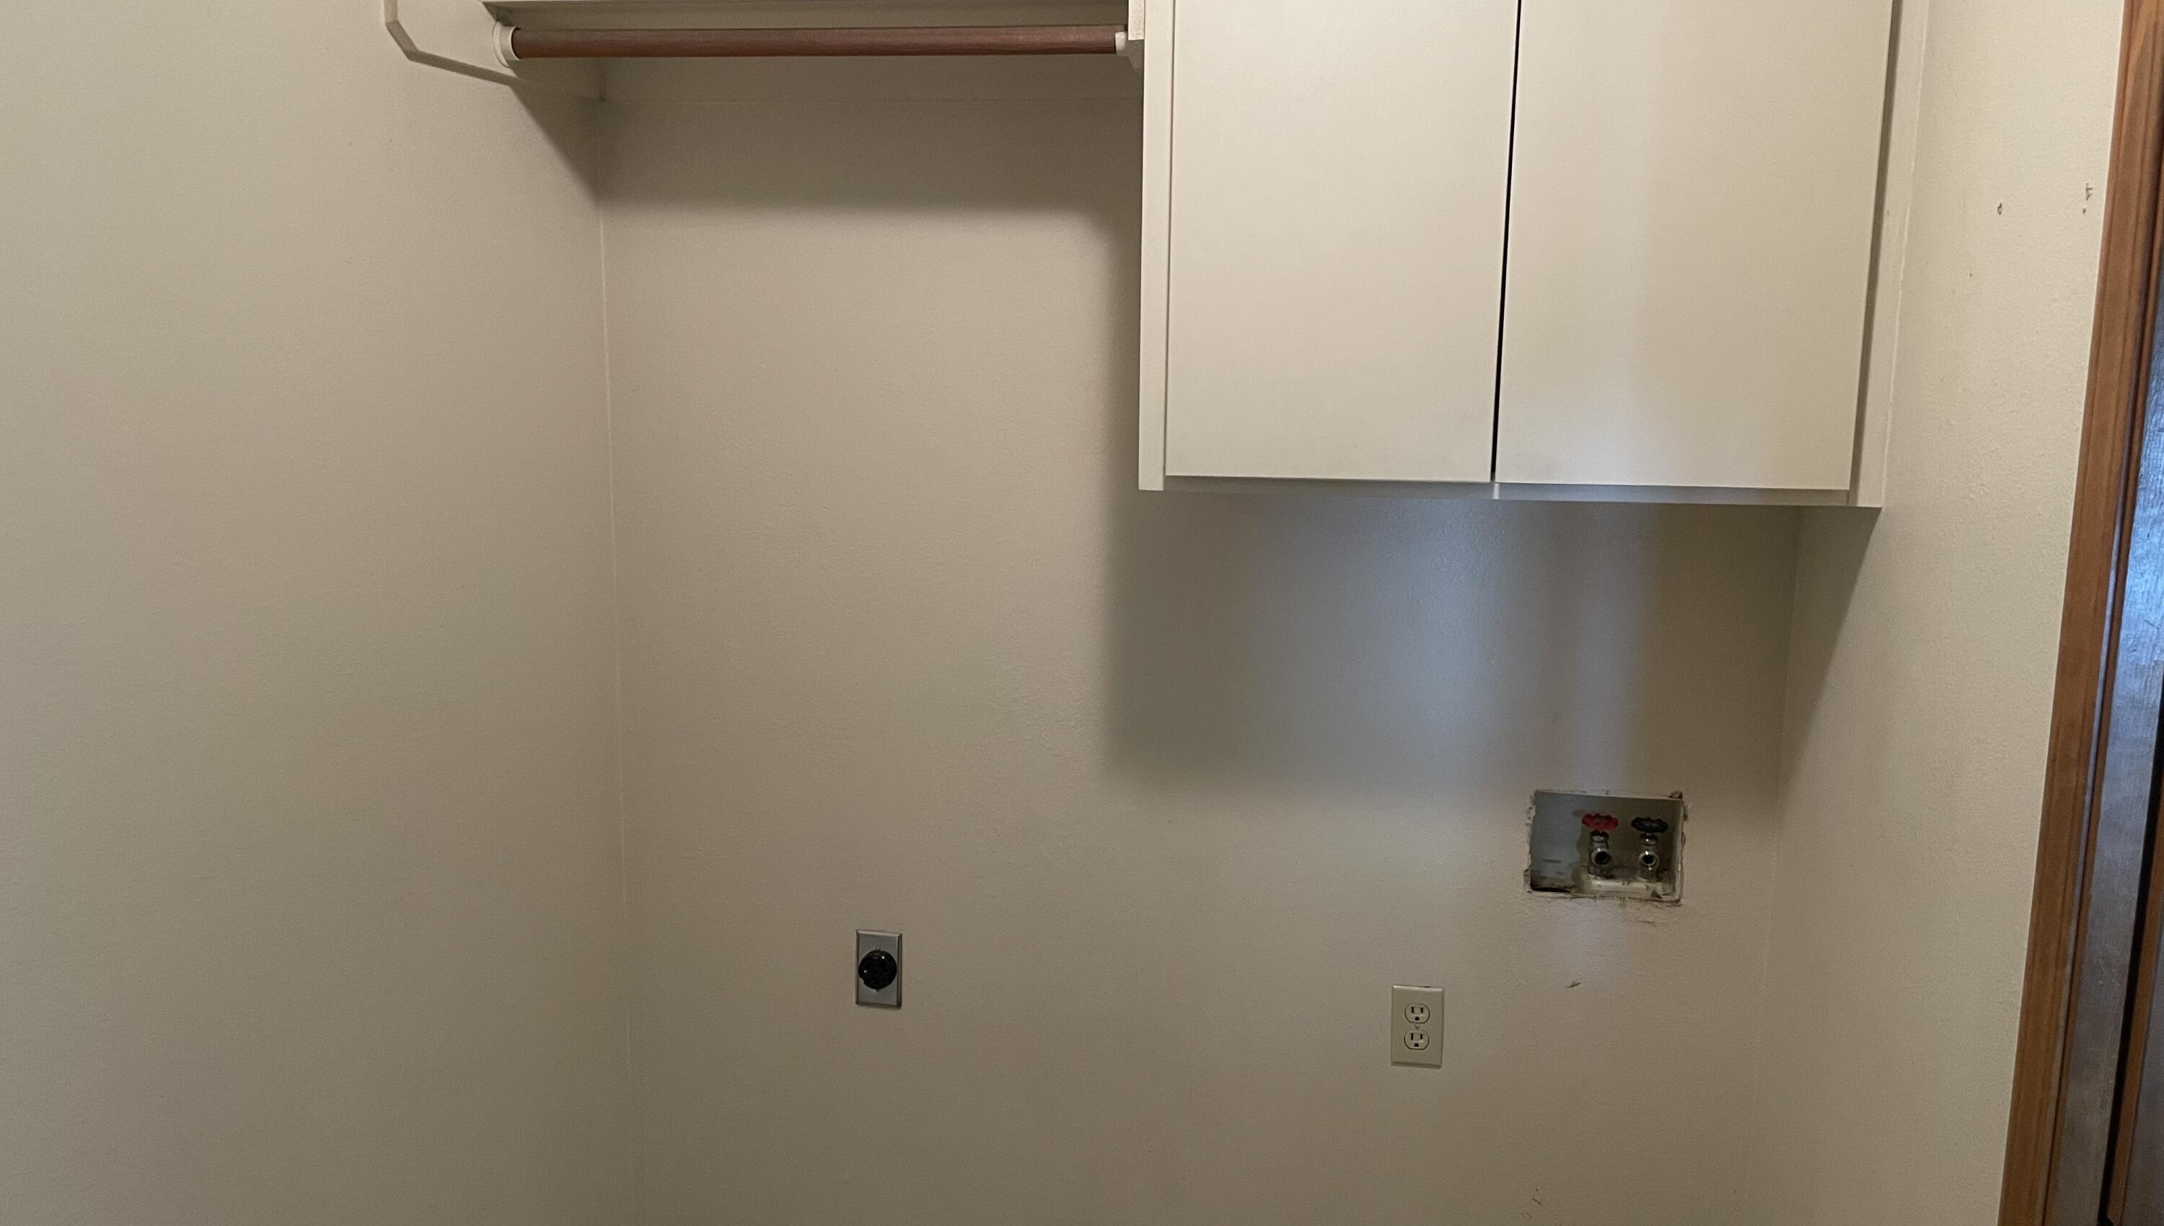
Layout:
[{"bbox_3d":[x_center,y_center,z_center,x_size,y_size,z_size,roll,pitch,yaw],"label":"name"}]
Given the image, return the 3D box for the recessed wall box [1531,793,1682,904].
[{"bbox_3d":[0.699,0.303,2.182,0.192,0.142,0.080,3,10,11],"label":"recessed wall box"}]

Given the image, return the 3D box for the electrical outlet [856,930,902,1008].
[{"bbox_3d":[-0.297,0.521,2.366,0.070,0.115,0.011,3,10,11],"label":"electrical outlet"}]

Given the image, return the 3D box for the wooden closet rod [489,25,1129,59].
[{"bbox_3d":[-0.331,-0.679,1.931,0.777,0.034,0.034,3,10,11],"label":"wooden closet rod"}]

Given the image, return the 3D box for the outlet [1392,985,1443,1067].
[{"bbox_3d":[0.460,0.570,2.226,0.070,0.115,0.011,3,10,11],"label":"outlet"}]

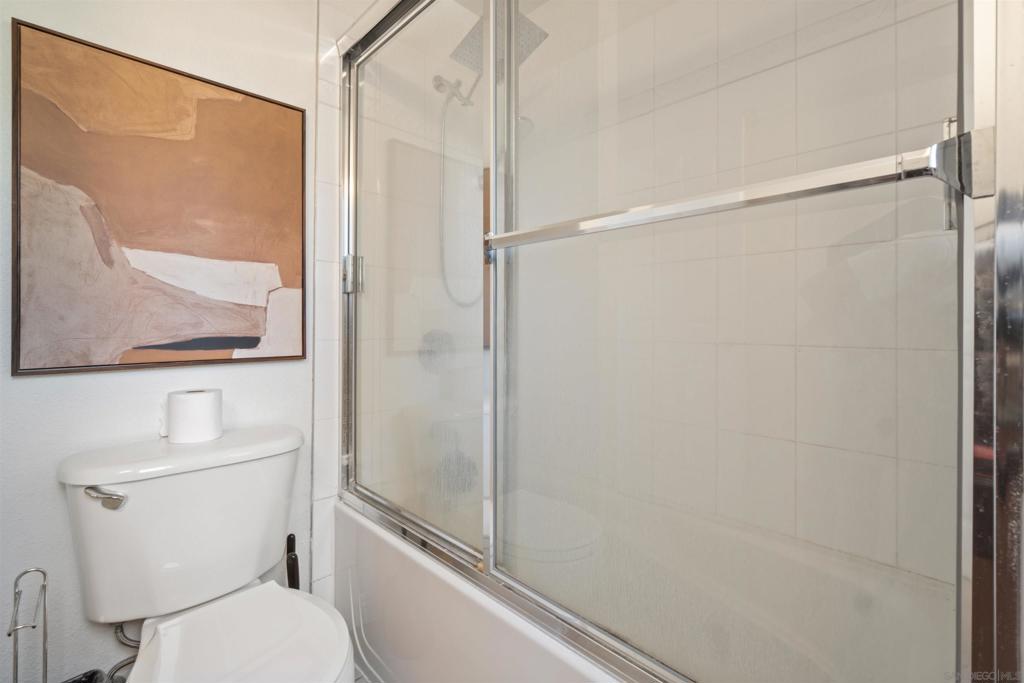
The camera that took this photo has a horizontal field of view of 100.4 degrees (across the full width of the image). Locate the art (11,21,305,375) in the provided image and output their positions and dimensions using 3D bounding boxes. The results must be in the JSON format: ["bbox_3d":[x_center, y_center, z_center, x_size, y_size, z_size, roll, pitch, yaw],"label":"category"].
[{"bbox_3d":[-0.865,-0.312,1.128,0.598,0.762,0.035,0,0,-43],"label":"art"}]

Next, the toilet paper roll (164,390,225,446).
[{"bbox_3d":[-0.779,0.182,1.050,0.109,0.113,0.109,0,0,-43],"label":"toilet paper roll"}]

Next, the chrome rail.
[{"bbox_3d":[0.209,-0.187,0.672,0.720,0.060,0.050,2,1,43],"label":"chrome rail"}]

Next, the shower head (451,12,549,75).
[{"bbox_3d":[-0.044,-1.019,1.462,0.250,0.035,0.250,-3,-15,-46],"label":"shower head"}]

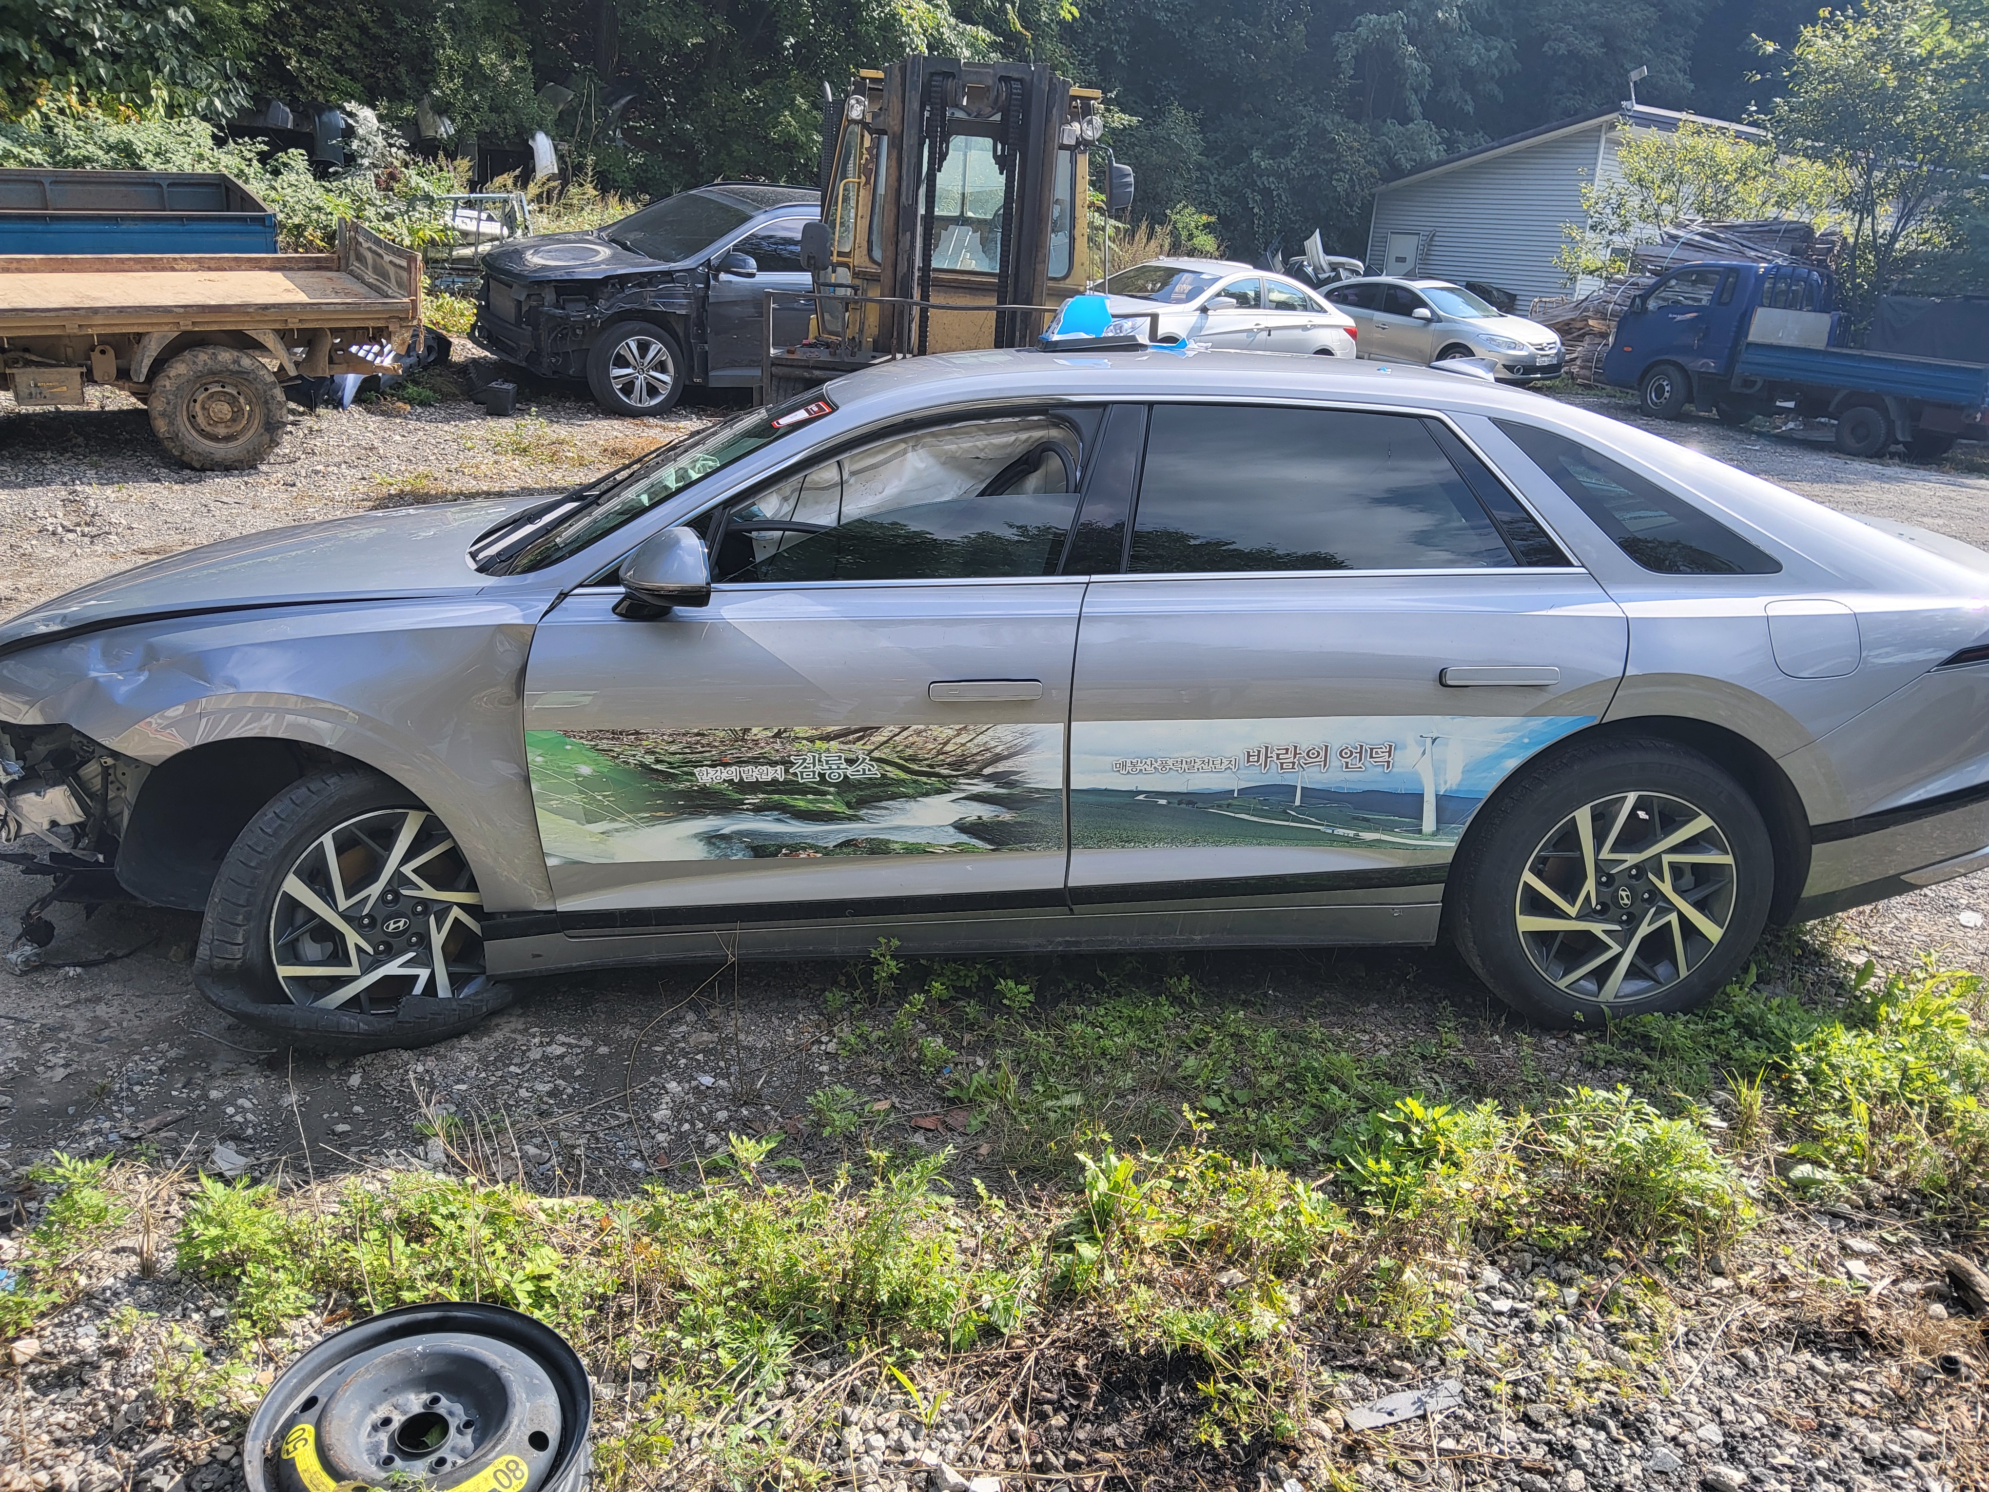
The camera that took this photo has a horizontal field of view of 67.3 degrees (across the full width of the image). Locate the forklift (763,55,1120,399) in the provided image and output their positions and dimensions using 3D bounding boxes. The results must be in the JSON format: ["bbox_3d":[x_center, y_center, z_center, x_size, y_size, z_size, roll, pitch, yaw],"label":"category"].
[{"bbox_3d":[-0.392,-3.054,9.800,1.650,2.450,3.100,-4,20,-15],"label":"forklift"}]

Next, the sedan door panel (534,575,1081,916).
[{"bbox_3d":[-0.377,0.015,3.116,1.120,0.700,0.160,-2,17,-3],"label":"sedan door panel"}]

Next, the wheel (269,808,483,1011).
[{"bbox_3d":[-1.311,0.370,3.220,0.490,0.490,0.200,-8,9,-35],"label":"wheel"}]

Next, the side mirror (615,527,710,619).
[{"bbox_3d":[-0.637,-0.339,2.896,0.180,0.180,0.215,-2,17,-3],"label":"side mirror"}]

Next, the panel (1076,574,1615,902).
[{"bbox_3d":[0.743,-0.018,3.183,1.165,0.710,0.150,-2,15,-3],"label":"panel"}]

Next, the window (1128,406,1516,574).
[{"bbox_3d":[0.677,-0.545,3.133,0.830,0.375,0.050,-2,-14,-3],"label":"window"}]

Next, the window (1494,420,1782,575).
[{"bbox_3d":[1.381,-0.543,3.210,0.640,0.350,0.080,-2,-5,-3],"label":"window"}]

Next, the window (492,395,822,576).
[{"bbox_3d":[-0.759,-0.722,3.818,0.810,0.120,1.400,-28,15,5],"label":"window"}]

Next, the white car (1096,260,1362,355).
[{"bbox_3d":[2.288,-4.905,17.482,4.820,1.470,1.835,-10,25,-42],"label":"white car"}]

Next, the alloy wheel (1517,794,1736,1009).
[{"bbox_3d":[1.378,0.307,3.355,0.490,0.490,0.200,-2,17,-3],"label":"alloy wheel"}]

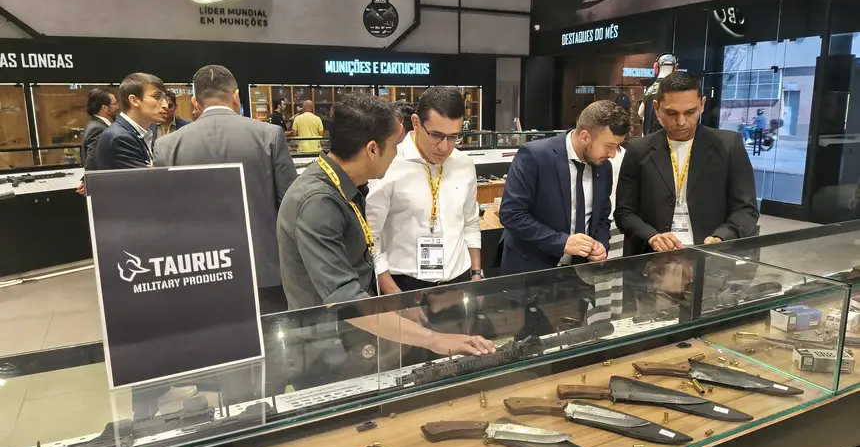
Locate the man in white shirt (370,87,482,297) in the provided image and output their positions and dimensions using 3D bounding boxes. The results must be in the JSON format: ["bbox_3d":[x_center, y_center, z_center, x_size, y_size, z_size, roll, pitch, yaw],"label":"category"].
[{"bbox_3d":[-0.002,0.334,2.214,0.500,1.688,0.370,-6,13,-22],"label":"man in white shirt"}]

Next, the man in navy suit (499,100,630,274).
[{"bbox_3d":[0.483,0.364,2.183,0.530,1.626,0.480,-7,13,-27],"label":"man in navy suit"}]

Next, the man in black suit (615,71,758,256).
[{"bbox_3d":[0.963,0.288,2.273,0.580,1.722,0.420,3,12,18],"label":"man in black suit"}]

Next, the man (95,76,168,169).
[{"bbox_3d":[-1.429,0.164,2.892,0.380,1.790,0.490,-5,12,-20],"label":"man"}]

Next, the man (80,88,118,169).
[{"bbox_3d":[-2.099,0.002,3.810,0.380,1.757,0.500,-8,14,-32],"label":"man"}]

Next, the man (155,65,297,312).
[{"bbox_3d":[-0.839,0.240,2.483,0.560,1.789,0.340,-8,14,-31],"label":"man"}]

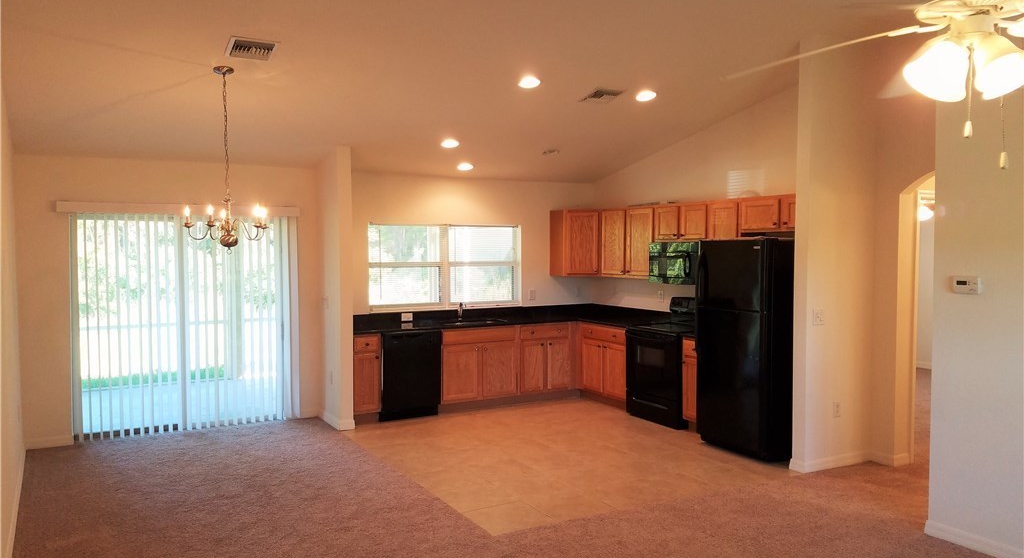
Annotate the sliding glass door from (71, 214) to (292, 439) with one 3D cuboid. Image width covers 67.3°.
[{"bbox_3d":[-2.929,0.399,7.020,1.880,1.960,0.085,-2,3,-31],"label":"sliding glass door"}]

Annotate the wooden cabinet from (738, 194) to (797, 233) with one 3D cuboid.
[{"bbox_3d":[2.391,-0.555,6.568,0.328,0.302,0.920,-1,3,-29],"label":"wooden cabinet"}]

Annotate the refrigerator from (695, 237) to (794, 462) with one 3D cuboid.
[{"bbox_3d":[2.132,0.550,6.546,0.823,1.775,0.730,-2,3,-31],"label":"refrigerator"}]

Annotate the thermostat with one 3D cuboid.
[{"bbox_3d":[2.581,0.037,4.358,0.030,0.097,0.142,-2,3,-31],"label":"thermostat"}]

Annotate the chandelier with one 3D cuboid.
[{"bbox_3d":[-1.948,-0.812,5.230,0.570,1.230,0.570,-1,3,-29],"label":"chandelier"}]

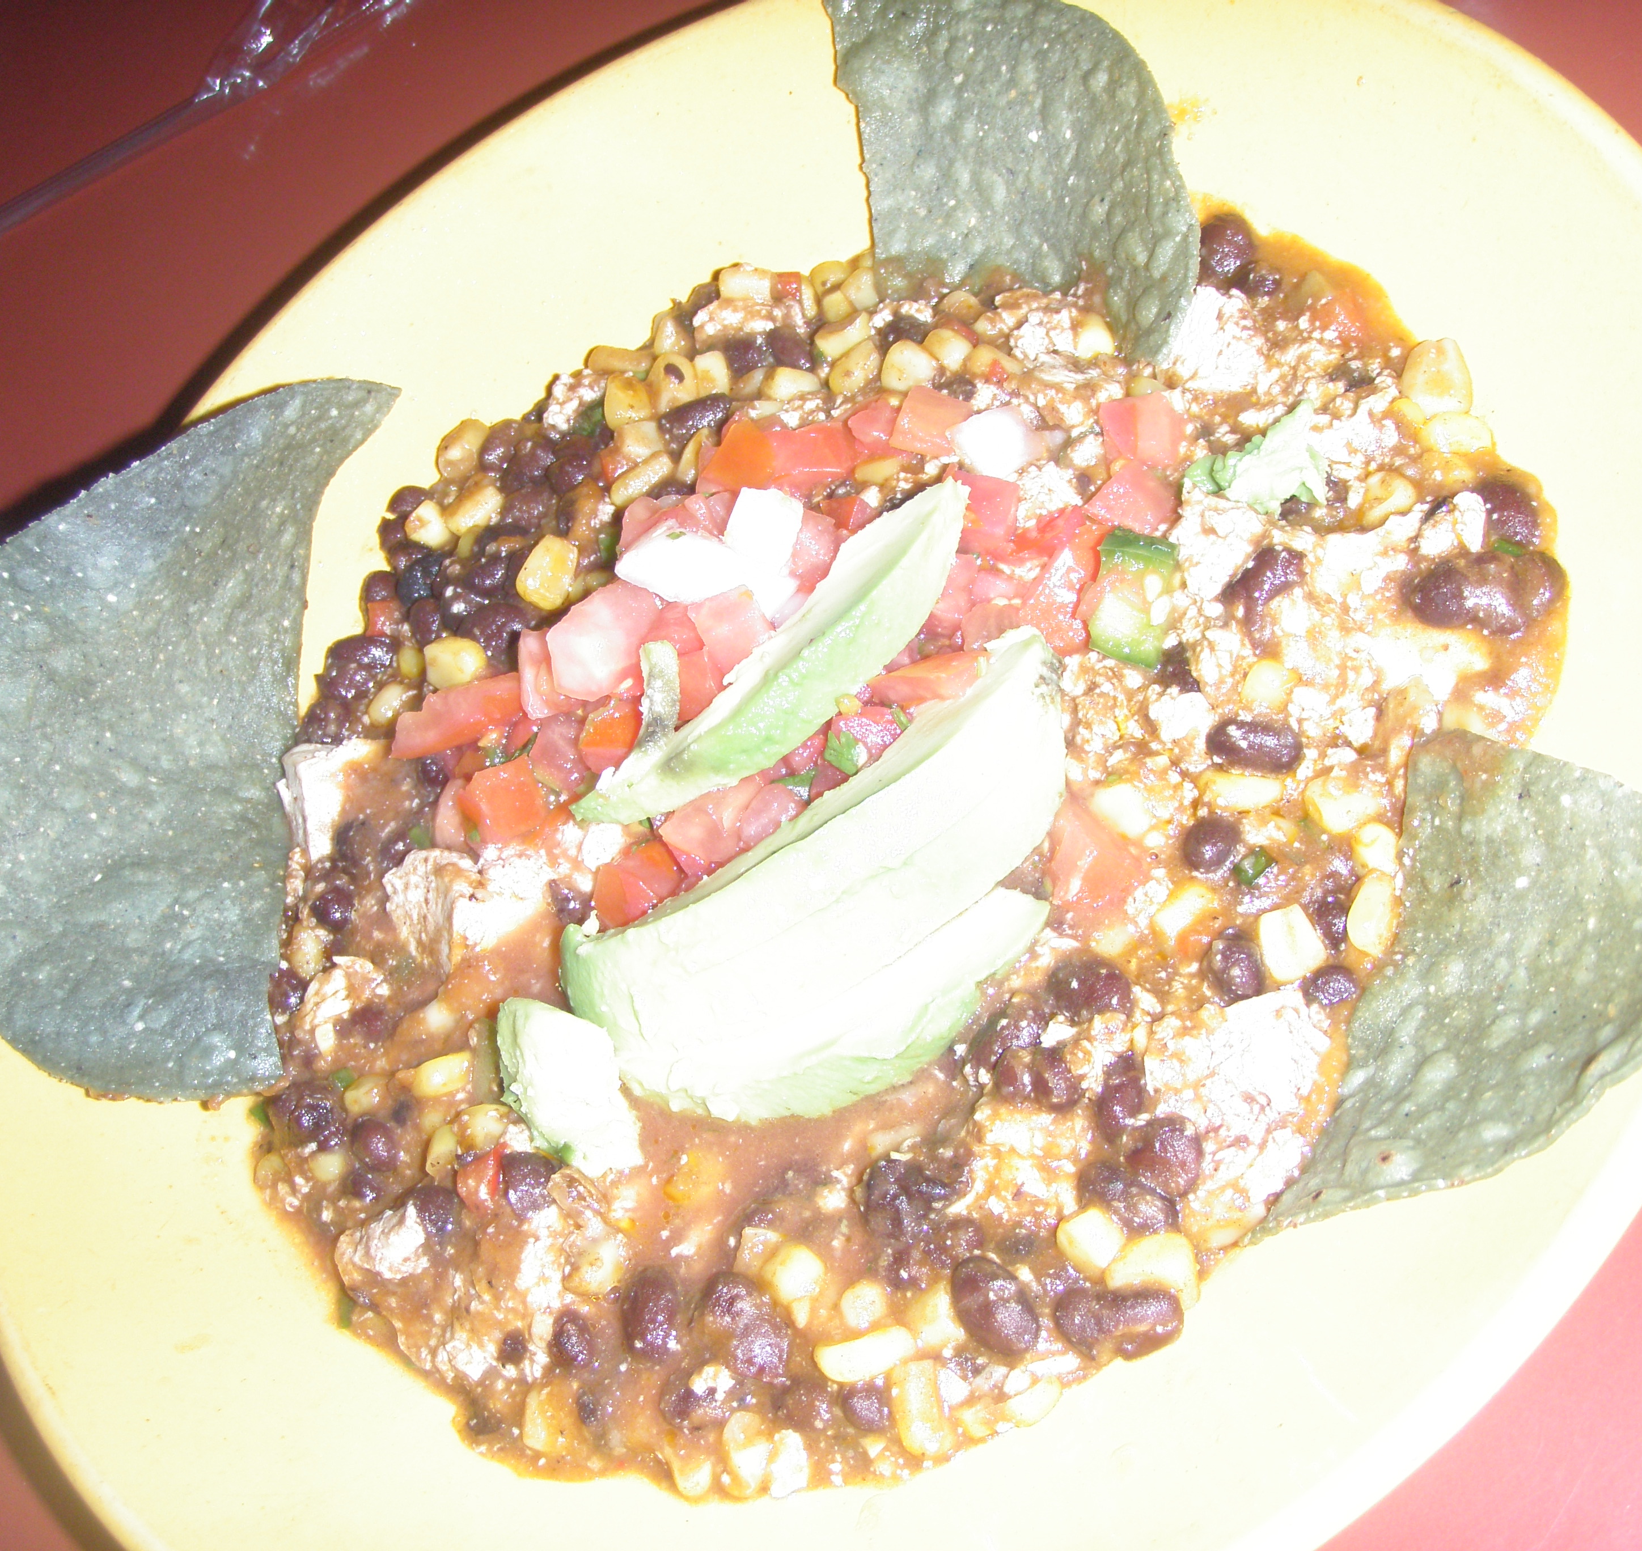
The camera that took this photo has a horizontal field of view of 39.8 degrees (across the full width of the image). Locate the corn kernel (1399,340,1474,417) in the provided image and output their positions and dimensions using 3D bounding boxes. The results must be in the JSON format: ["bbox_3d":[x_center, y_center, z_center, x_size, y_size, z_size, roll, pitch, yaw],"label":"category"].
[{"bbox_3d":[0.082,-0.053,0.304,0.009,0.005,0.010,0,63,28],"label":"corn kernel"}]

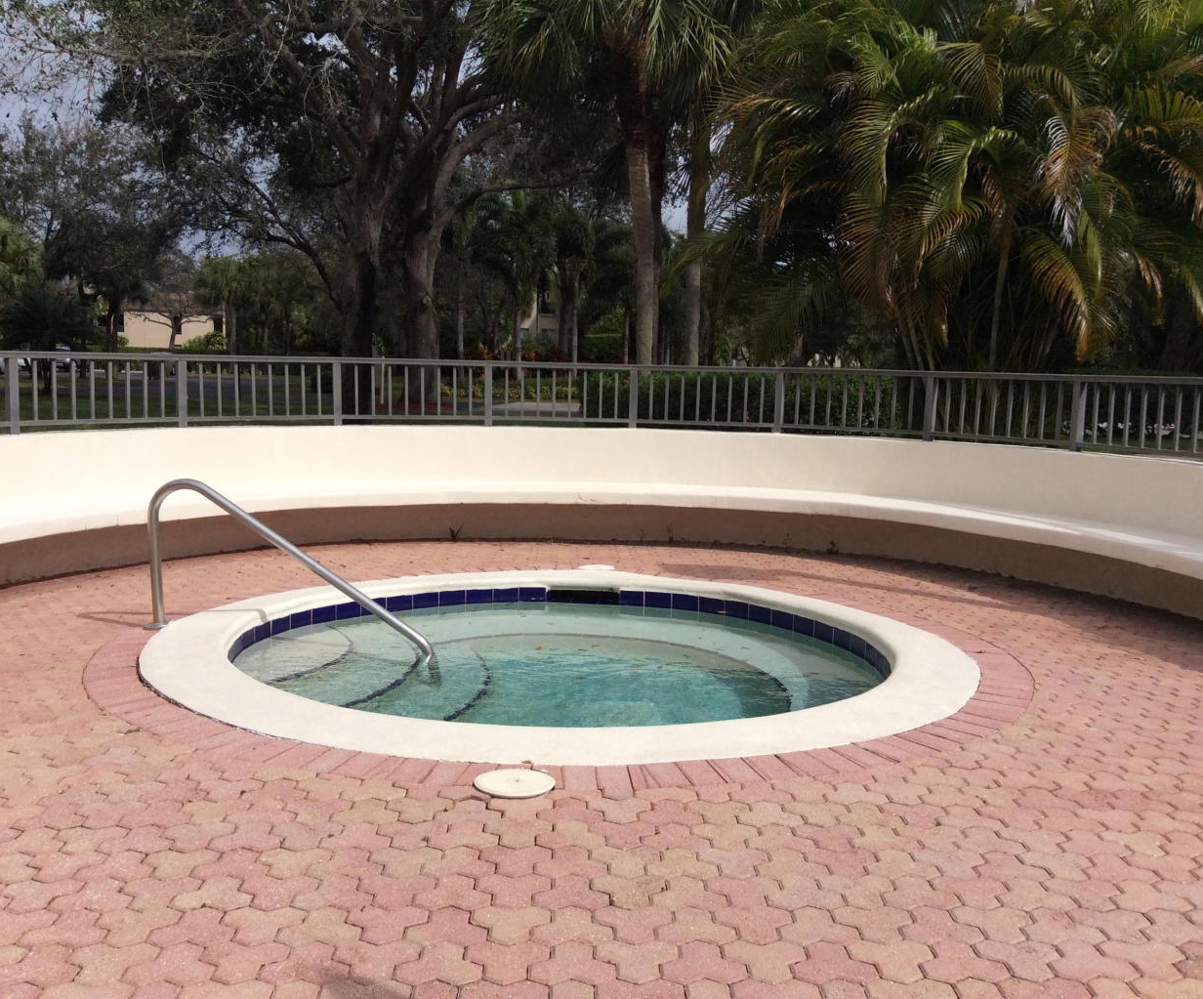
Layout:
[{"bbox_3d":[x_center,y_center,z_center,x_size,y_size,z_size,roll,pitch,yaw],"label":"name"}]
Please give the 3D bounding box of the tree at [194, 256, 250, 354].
[{"bbox_3d":[-19.638,-9.614,66.000,2.871,6.066,2.871,1,6,0],"label":"tree"}]

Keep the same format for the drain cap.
[{"bbox_3d":[-0.265,0.873,3.923,0.248,0.025,0.248,1,6,0],"label":"drain cap"}]

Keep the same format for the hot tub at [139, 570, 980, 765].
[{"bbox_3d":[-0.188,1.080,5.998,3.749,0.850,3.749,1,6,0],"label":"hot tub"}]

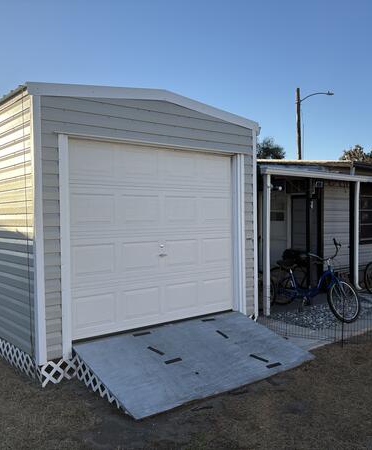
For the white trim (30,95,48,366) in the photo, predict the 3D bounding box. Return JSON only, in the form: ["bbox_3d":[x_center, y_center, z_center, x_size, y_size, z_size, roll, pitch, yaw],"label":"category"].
[{"bbox_3d":[-1.411,0.055,4.323,0.081,2.555,0.081,-2,1,-39],"label":"white trim"}]

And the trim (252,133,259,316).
[{"bbox_3d":[0.949,-0.004,6.264,0.081,2.542,0.081,-2,1,-39],"label":"trim"}]

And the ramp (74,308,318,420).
[{"bbox_3d":[0.153,1.365,4.848,2.409,0.329,1.214,-2,1,-39],"label":"ramp"}]

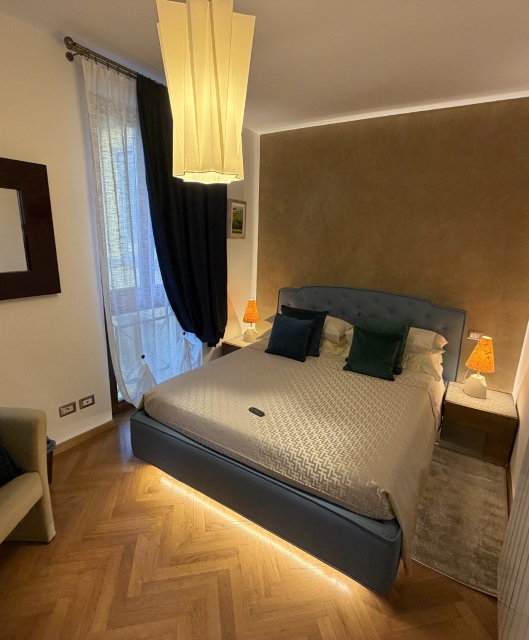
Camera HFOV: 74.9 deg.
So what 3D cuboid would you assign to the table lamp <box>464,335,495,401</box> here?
[{"bbox_3d":[1.745,0.373,2.801,0.206,0.485,0.206,11,17,32],"label":"table lamp"}]

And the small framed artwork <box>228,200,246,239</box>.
[{"bbox_3d":[-0.311,-1.101,3.796,0.020,0.397,0.333,11,17,32],"label":"small framed artwork"}]

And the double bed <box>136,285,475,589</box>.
[{"bbox_3d":[0.388,0.430,2.687,1.850,1.125,2.050,11,17,32],"label":"double bed"}]

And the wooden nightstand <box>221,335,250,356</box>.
[{"bbox_3d":[-0.160,0.450,4.055,0.470,0.389,0.462,11,17,32],"label":"wooden nightstand"}]

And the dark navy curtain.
[{"bbox_3d":[-0.658,-0.748,3.110,0.190,2.200,1.000,11,17,32],"label":"dark navy curtain"}]

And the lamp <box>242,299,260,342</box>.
[{"bbox_3d":[-0.141,0.015,3.998,0.206,0.485,0.206,2,14,0],"label":"lamp"}]

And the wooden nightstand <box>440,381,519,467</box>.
[{"bbox_3d":[1.736,0.816,2.832,0.472,0.389,0.475,11,17,32],"label":"wooden nightstand"}]

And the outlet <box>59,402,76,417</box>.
[{"bbox_3d":[-1.440,0.658,2.529,0.012,0.080,0.117,11,17,32],"label":"outlet"}]

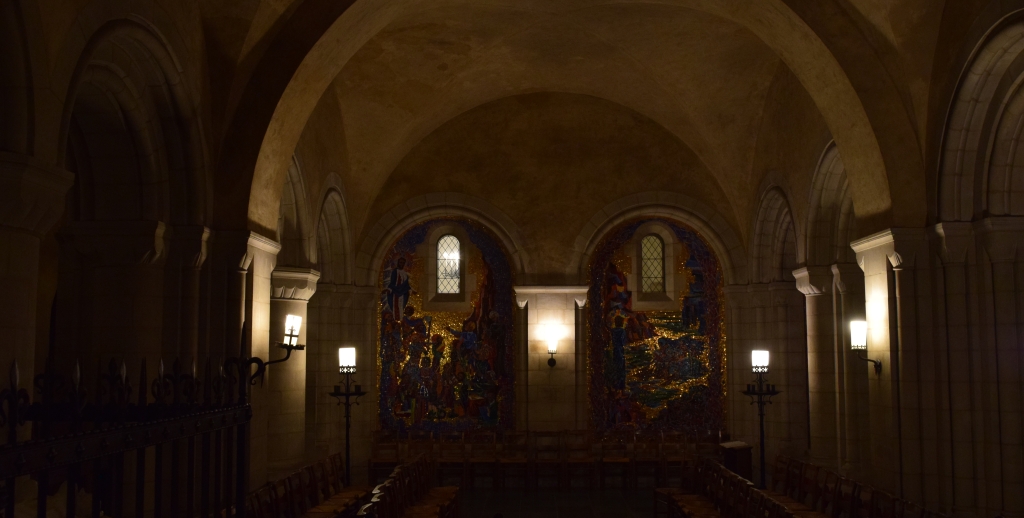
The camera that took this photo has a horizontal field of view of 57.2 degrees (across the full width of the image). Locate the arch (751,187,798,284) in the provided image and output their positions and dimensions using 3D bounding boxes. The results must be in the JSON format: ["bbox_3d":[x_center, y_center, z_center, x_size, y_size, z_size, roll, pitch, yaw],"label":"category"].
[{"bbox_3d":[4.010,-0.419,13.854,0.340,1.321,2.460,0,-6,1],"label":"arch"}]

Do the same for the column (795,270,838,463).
[{"bbox_3d":[3.951,1.378,12.178,0.400,2.582,0.520,0,-6,1],"label":"column"}]

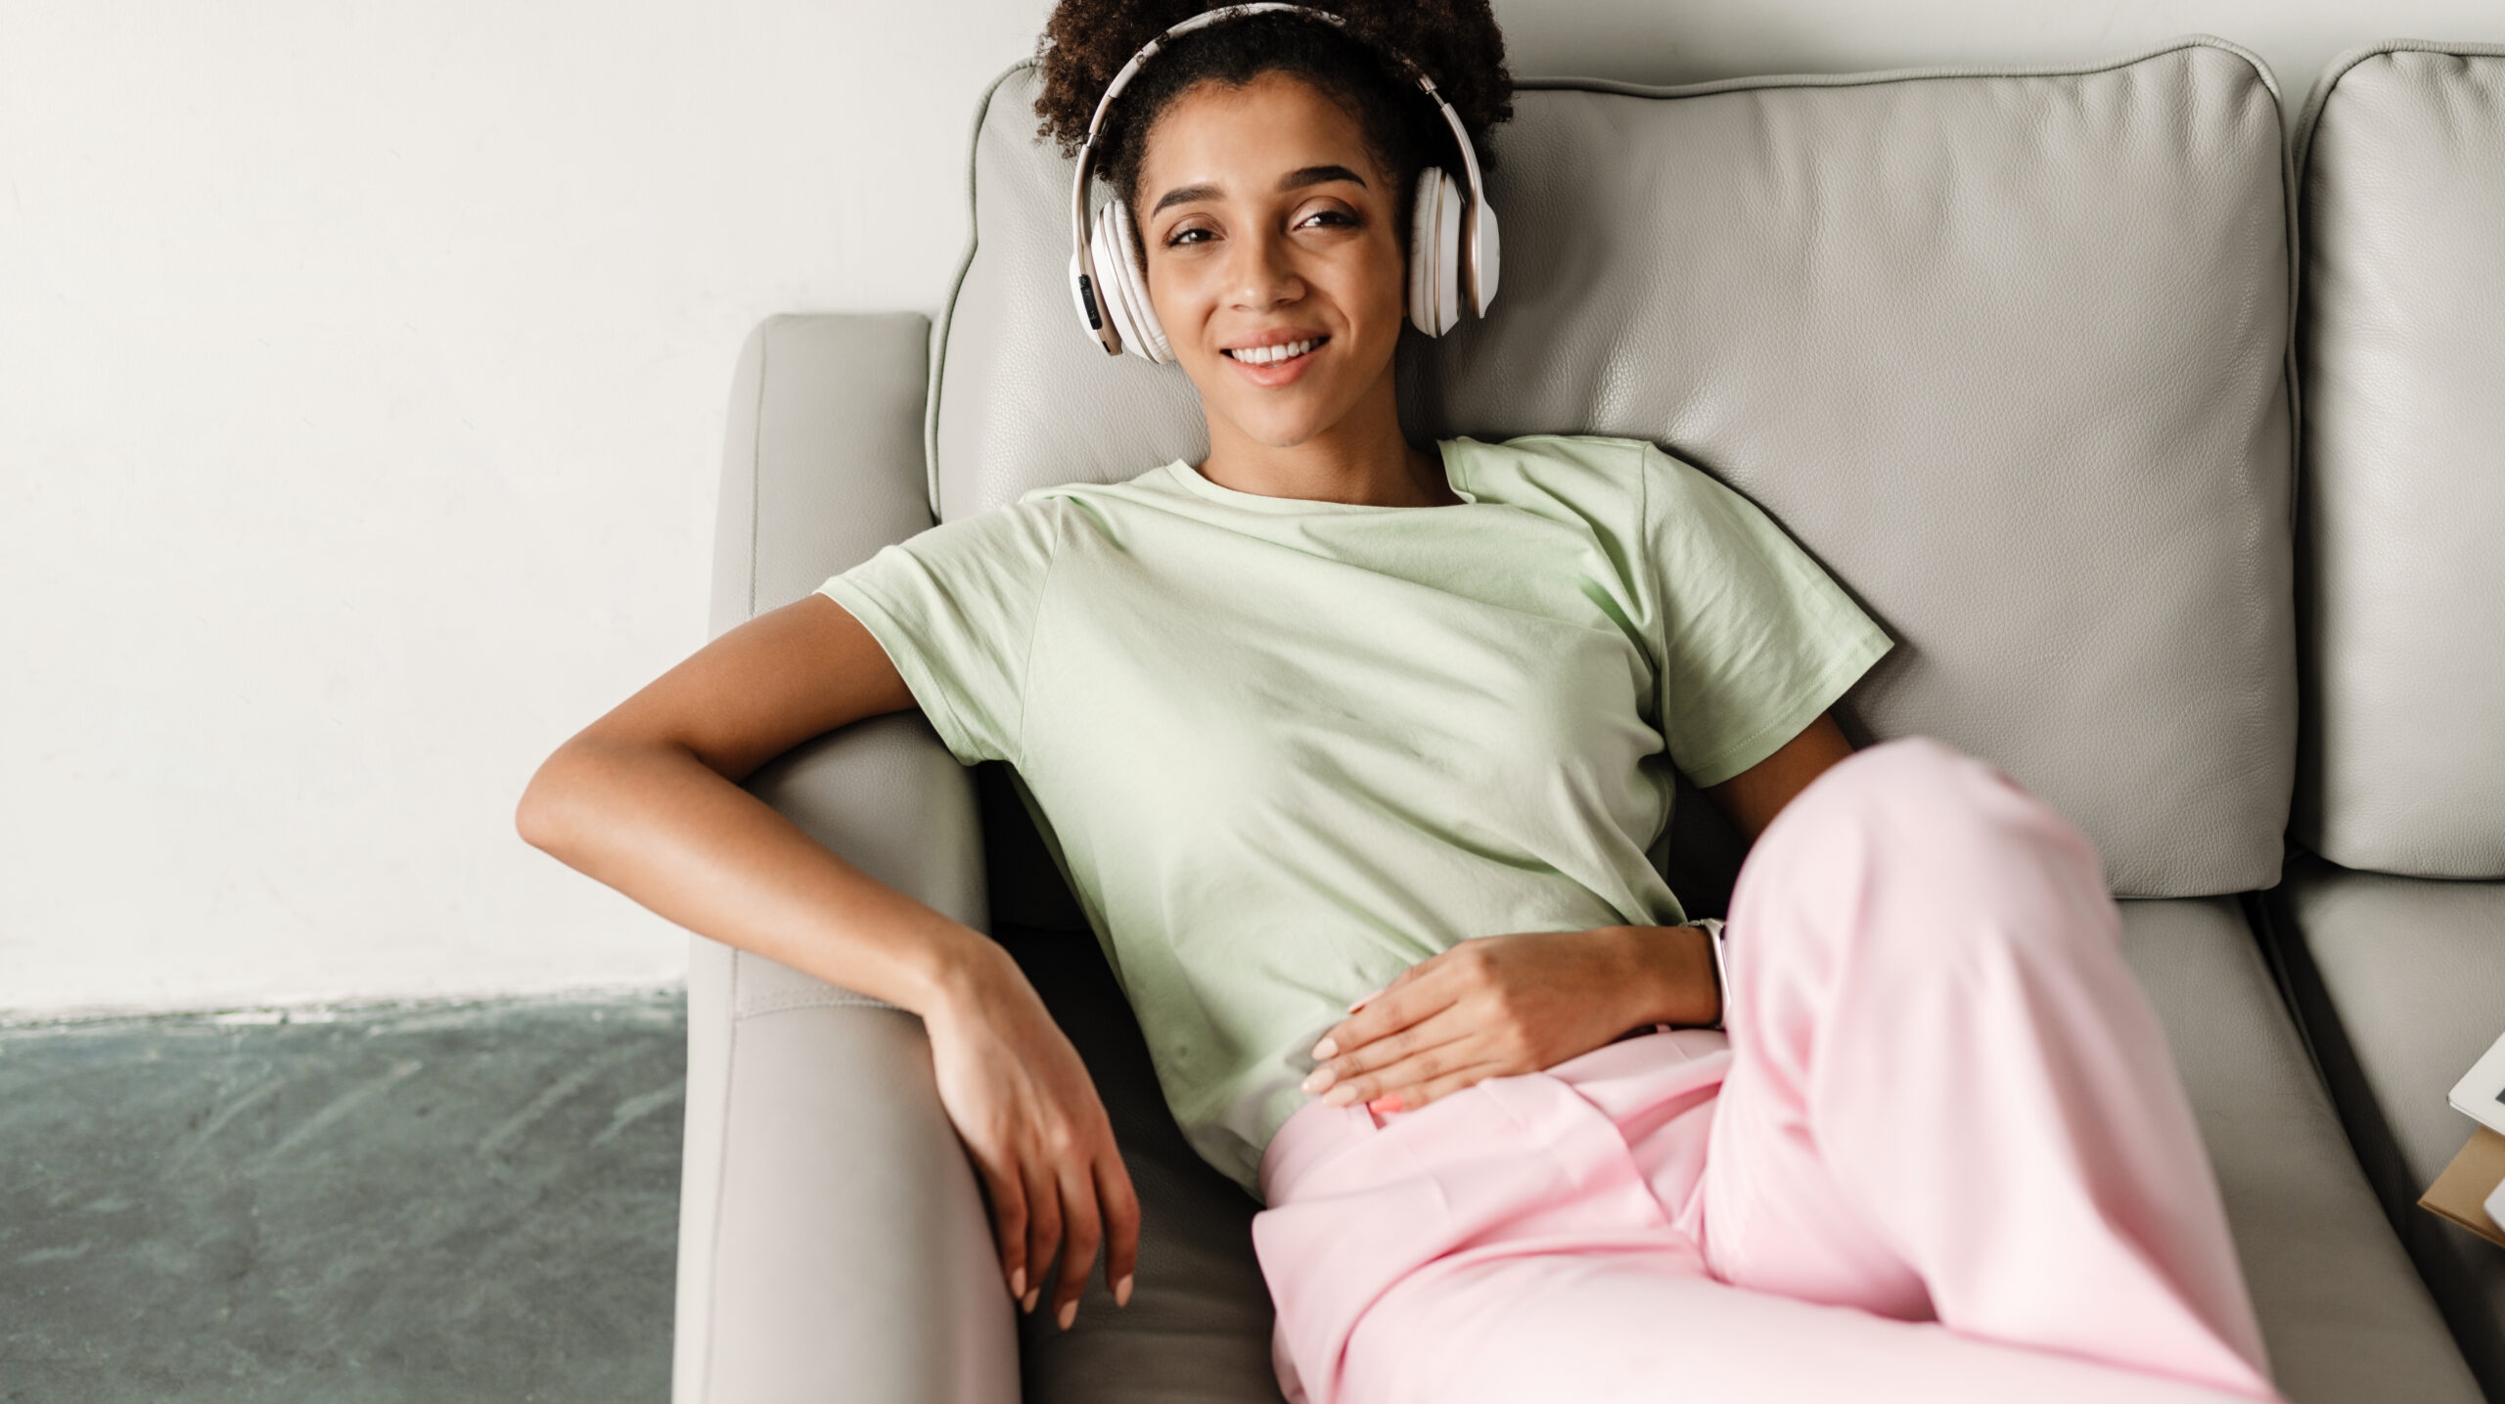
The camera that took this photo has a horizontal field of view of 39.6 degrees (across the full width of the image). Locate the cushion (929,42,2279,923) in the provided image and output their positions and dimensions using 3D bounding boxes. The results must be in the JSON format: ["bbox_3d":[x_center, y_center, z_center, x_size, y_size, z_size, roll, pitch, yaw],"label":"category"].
[{"bbox_3d":[0.192,-0.121,1.890,0.710,0.455,0.180,-3,11,-4],"label":"cushion"}]

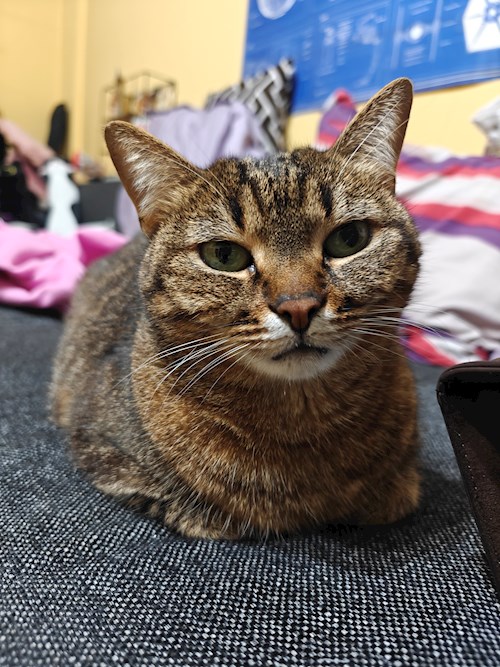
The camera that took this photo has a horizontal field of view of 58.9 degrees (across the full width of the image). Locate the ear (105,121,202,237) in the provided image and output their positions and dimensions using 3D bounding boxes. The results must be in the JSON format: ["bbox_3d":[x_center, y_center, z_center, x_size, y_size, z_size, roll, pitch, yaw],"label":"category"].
[{"bbox_3d":[-0.051,-0.080,0.216,0.042,0.053,0.024,-33,3,16],"label":"ear"}]

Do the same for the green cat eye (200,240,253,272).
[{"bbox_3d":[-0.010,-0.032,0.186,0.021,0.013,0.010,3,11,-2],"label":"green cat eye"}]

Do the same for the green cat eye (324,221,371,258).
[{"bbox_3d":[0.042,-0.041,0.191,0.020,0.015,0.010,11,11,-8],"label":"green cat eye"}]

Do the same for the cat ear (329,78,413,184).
[{"bbox_3d":[0.067,-0.104,0.226,0.041,0.053,0.024,24,3,-21],"label":"cat ear"}]

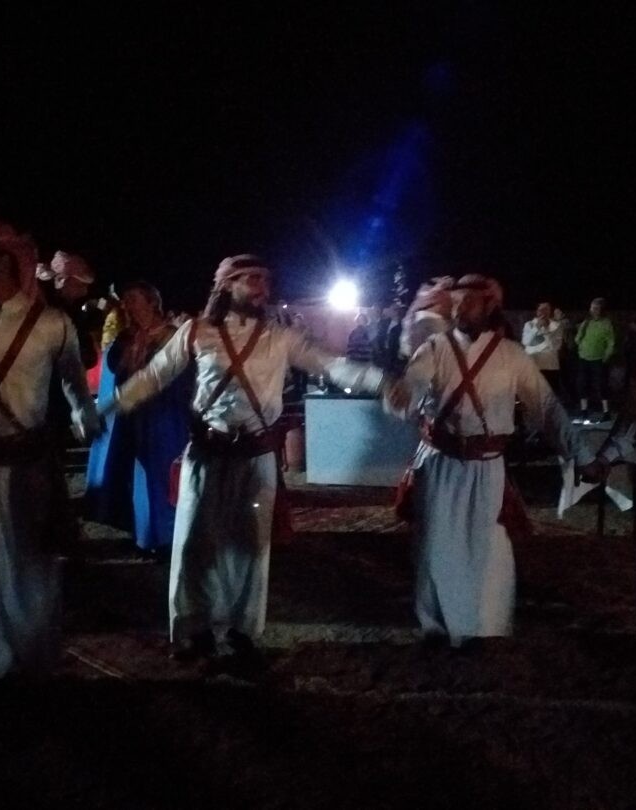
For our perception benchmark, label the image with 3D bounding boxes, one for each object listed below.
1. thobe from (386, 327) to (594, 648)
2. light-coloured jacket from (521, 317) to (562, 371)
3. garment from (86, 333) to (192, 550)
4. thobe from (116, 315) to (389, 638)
[{"bbox_3d":[0.755,0.367,3.550,0.875,1.399,0.420,1,6,7],"label":"thobe"},{"bbox_3d":[2.948,-0.810,10.700,0.554,0.711,0.360,1,6,11],"label":"light-coloured jacket"},{"bbox_3d":[-1.066,0.230,4.900,0.678,1.332,0.450,-1,6,-6],"label":"garment"},{"bbox_3d":[-0.281,0.314,3.380,1.133,1.390,0.450,0,6,-3],"label":"thobe"}]

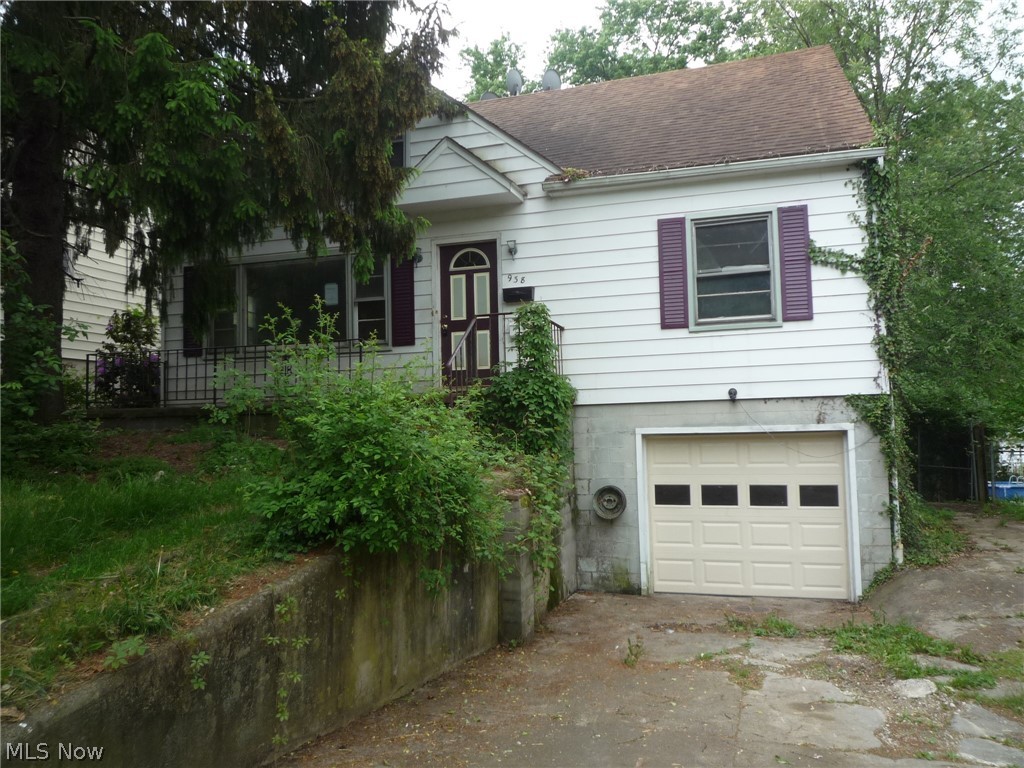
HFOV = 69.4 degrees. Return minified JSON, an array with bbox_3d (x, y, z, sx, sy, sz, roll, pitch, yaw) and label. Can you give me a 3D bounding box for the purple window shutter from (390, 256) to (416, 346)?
[{"bbox_3d":[-1.594,-1.267,10.731,0.355,1.435,0.040,-2,-4,16],"label":"purple window shutter"}]

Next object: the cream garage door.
[{"bbox_3d":[2.923,1.642,9.379,2.410,2.065,0.060,-2,-4,16],"label":"cream garage door"}]

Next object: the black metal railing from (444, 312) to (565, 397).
[{"bbox_3d":[0.022,-0.242,8.941,0.810,1.190,2.400,-2,-4,16],"label":"black metal railing"}]

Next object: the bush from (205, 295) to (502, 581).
[{"bbox_3d":[-1.208,0.403,6.109,2.200,2.110,2.150,-2,-4,16],"label":"bush"}]

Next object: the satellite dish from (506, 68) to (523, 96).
[{"bbox_3d":[0.048,-5.781,14.274,0.300,0.580,0.500,2,-5,-42],"label":"satellite dish"}]

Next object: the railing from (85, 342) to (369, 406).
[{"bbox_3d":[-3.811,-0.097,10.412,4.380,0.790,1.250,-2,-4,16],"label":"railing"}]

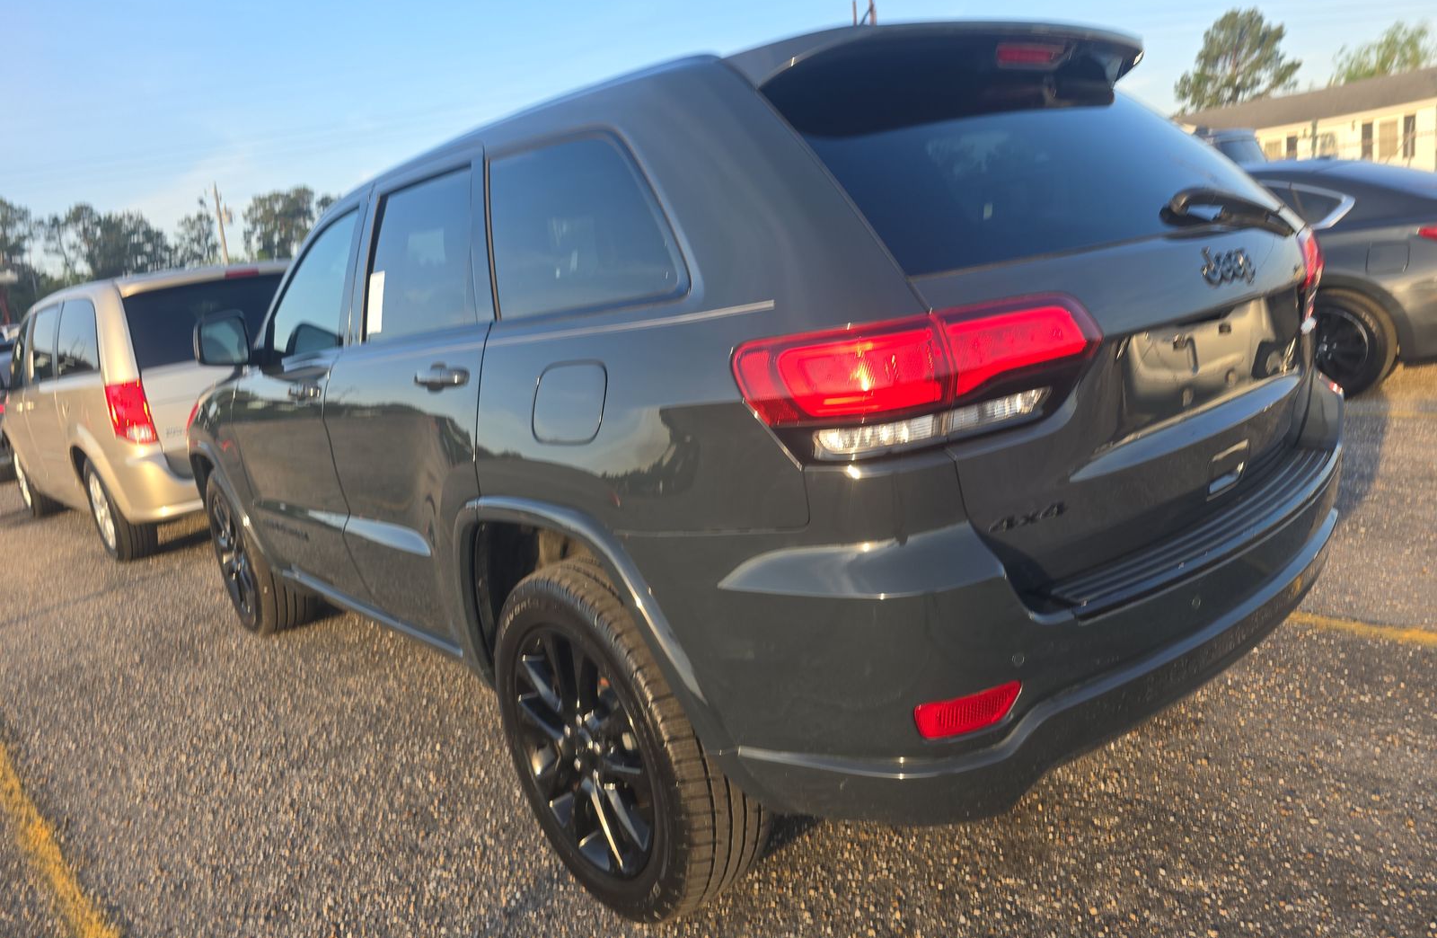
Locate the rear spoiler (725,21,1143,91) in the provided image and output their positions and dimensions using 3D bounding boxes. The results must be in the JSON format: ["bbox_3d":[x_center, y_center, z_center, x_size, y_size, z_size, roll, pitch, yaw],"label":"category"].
[{"bbox_3d":[0.548,-0.839,1.967,1.230,0.130,0.310,-17,15,-38],"label":"rear spoiler"}]

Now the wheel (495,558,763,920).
[{"bbox_3d":[-0.202,0.563,2.102,0.275,0.773,0.773,-17,15,-38],"label":"wheel"}]

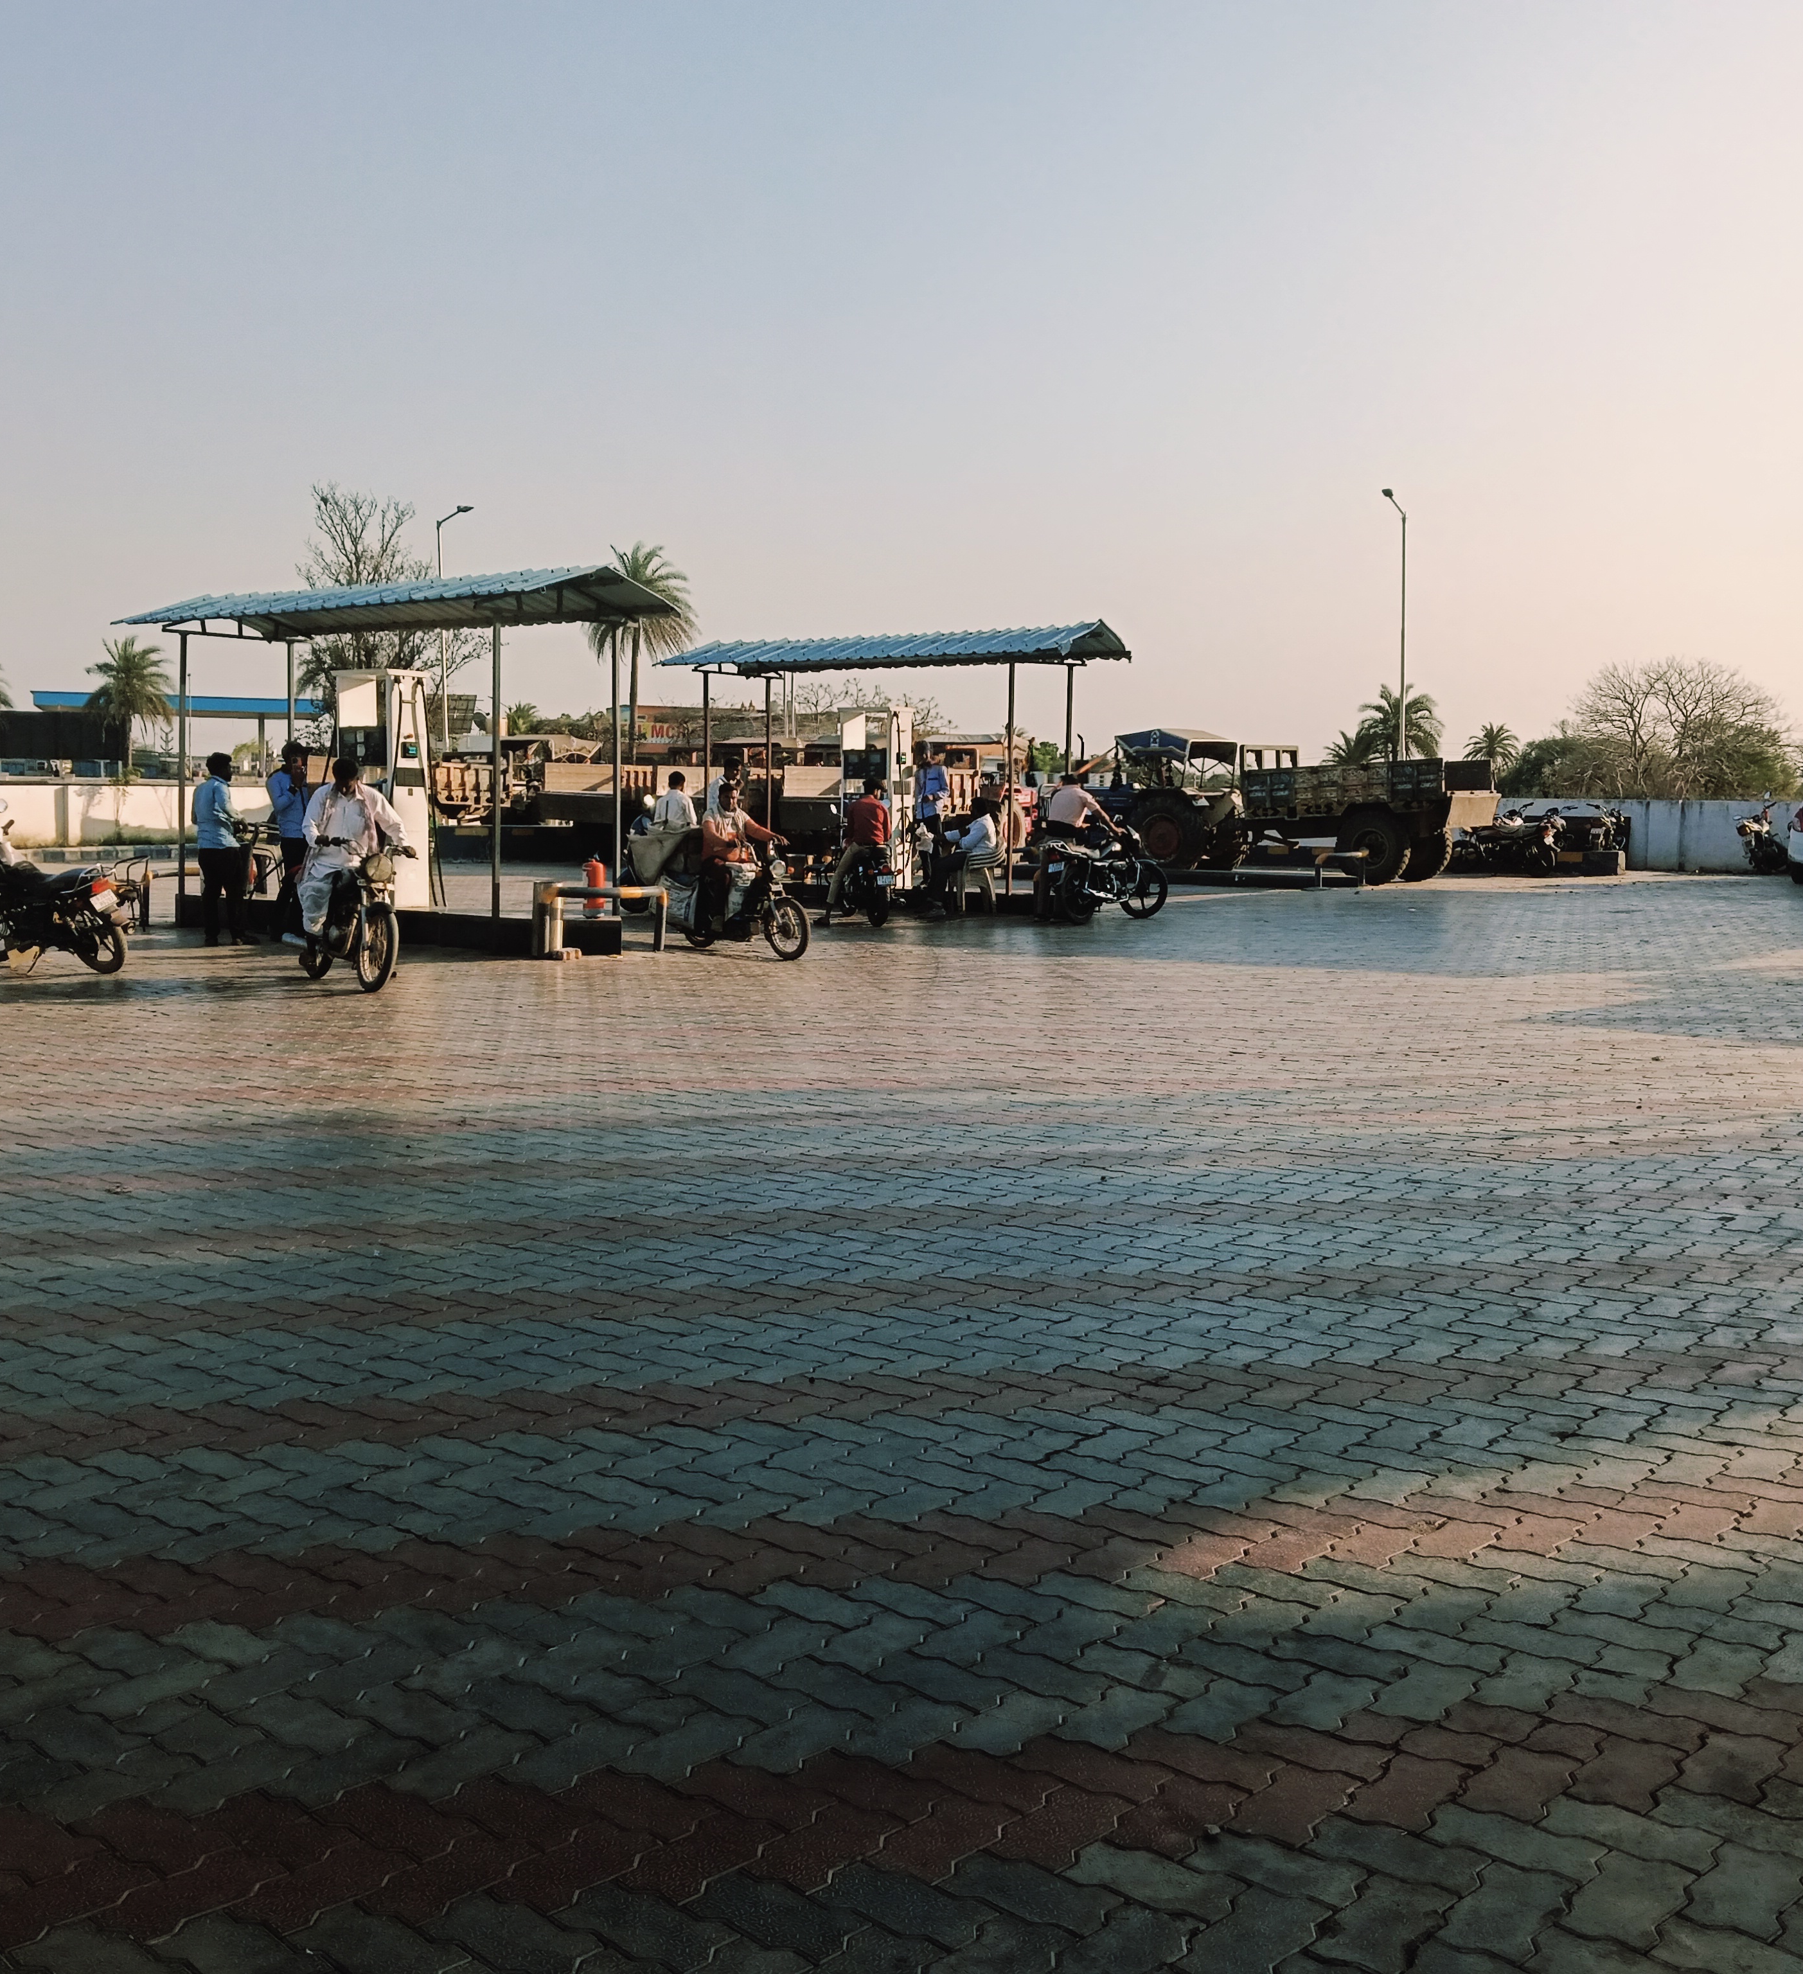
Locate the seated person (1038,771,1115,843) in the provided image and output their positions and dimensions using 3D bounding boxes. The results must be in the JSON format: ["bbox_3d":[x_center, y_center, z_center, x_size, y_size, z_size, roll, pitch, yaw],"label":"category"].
[{"bbox_3d":[1.791,-1.422,20.700,0.580,1.480,0.750,5,7,40],"label":"seated person"}]

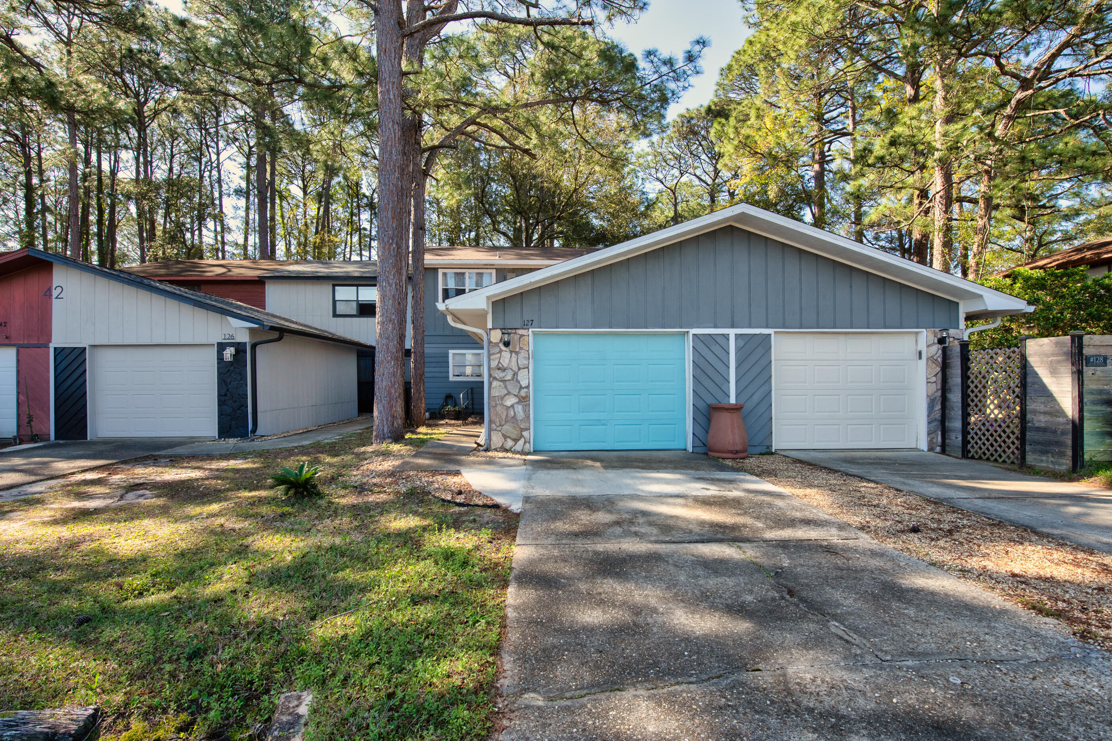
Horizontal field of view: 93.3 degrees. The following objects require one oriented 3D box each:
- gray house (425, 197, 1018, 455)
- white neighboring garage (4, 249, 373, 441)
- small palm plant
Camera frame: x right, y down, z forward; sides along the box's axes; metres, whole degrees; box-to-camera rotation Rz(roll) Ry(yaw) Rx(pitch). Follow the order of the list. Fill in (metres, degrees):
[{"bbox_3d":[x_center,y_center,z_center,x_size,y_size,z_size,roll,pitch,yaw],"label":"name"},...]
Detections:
[{"bbox_3d":[2.930,-0.660,12.100,9.800,4.200,6.900,0,0,-1],"label":"gray house"},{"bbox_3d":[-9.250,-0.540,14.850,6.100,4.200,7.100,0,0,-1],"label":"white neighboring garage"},{"bbox_3d":[-3.070,1.265,6.200,0.610,0.380,0.570,0,0,0],"label":"small palm plant"}]

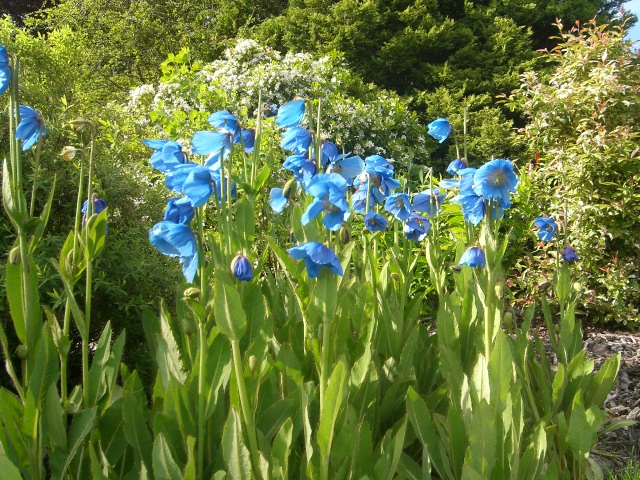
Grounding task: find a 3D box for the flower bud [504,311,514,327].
[{"bbox_3d":[0.437,0.181,1.620,0.023,0.036,0.023,0,6,0],"label":"flower bud"}]

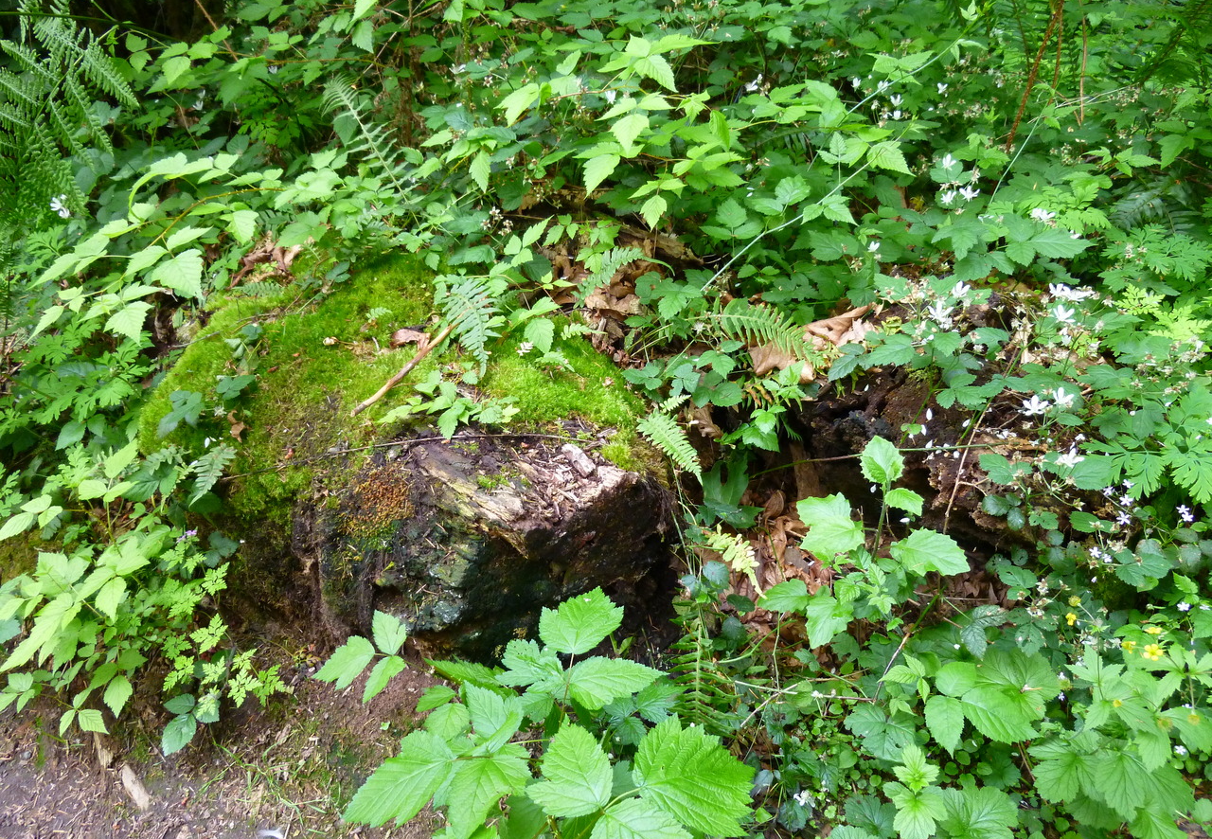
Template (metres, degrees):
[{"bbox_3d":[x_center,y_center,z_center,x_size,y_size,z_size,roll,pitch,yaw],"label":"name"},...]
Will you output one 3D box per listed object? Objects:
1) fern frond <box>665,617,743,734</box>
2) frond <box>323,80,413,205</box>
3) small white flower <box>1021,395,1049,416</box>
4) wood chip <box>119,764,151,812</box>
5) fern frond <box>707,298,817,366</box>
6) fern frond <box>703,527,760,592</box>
[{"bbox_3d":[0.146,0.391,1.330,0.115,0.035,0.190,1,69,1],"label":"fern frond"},{"bbox_3d":[-0.544,-0.633,2.000,0.125,0.330,0.055,-39,18,-16],"label":"frond"},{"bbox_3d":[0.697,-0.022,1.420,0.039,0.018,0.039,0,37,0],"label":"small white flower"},{"bbox_3d":[-0.807,0.628,1.497,0.030,0.016,0.108,-25,41,-33],"label":"wood chip"},{"bbox_3d":[0.292,-0.164,1.640,0.215,0.045,0.100,20,38,12],"label":"fern frond"},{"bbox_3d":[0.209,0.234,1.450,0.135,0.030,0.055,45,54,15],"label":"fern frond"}]

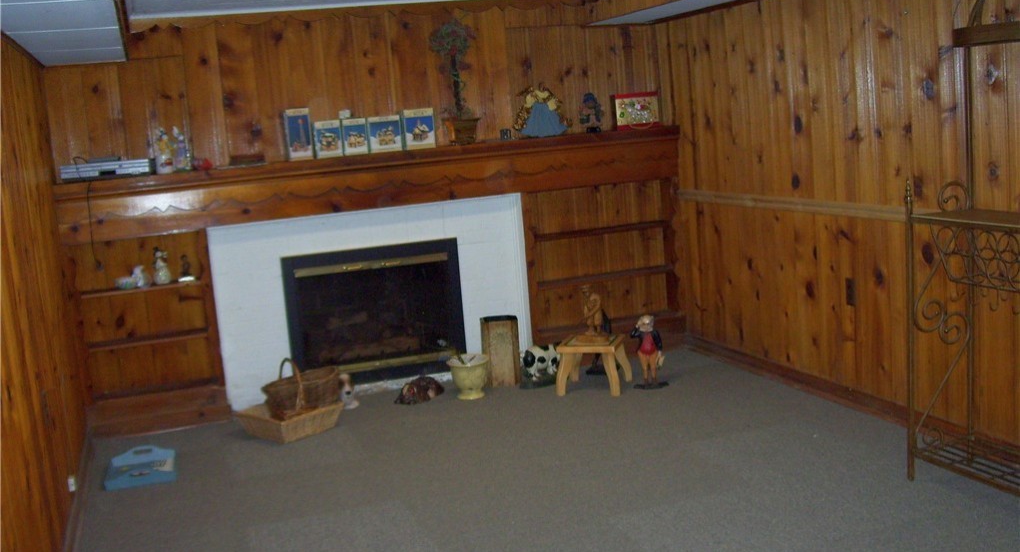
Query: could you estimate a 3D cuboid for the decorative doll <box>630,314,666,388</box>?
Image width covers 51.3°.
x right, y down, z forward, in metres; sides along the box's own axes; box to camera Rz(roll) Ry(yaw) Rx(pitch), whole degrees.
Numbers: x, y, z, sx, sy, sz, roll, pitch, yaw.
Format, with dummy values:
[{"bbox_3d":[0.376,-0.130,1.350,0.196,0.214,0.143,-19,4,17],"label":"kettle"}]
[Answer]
[{"bbox_3d":[0.746,0.401,5.742,0.185,0.378,0.125,-6,9,-10],"label":"decorative doll"}]

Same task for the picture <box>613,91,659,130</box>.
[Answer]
[{"bbox_3d":[0.766,-1.000,6.503,0.285,0.212,0.090,-7,9,-18],"label":"picture"}]

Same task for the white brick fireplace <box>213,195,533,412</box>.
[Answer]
[{"bbox_3d":[-0.769,0.126,6.174,1.799,1.032,0.270,-7,9,-18],"label":"white brick fireplace"}]

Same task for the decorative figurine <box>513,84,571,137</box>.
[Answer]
[{"bbox_3d":[0.167,-0.910,5.890,0.285,0.260,0.110,-6,8,-9],"label":"decorative figurine"}]

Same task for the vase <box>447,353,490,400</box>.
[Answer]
[{"bbox_3d":[-0.214,0.532,5.520,0.215,0.205,0.215,-5,8,1],"label":"vase"}]

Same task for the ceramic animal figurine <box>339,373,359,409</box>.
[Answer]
[{"bbox_3d":[-0.841,0.593,5.567,0.110,0.180,0.130,-8,9,-18],"label":"ceramic animal figurine"}]

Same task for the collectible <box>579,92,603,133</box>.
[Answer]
[{"bbox_3d":[0.450,-0.909,5.970,0.105,0.205,0.090,-6,8,-7],"label":"collectible"}]

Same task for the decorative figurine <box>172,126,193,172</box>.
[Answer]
[{"bbox_3d":[-1.679,-0.644,5.407,0.090,0.225,0.080,-7,9,-15],"label":"decorative figurine"}]

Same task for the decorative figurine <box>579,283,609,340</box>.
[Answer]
[{"bbox_3d":[0.447,0.197,5.773,0.135,0.290,0.135,2,11,36],"label":"decorative figurine"}]

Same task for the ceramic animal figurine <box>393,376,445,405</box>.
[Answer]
[{"bbox_3d":[-0.476,0.594,5.602,0.155,0.105,0.250,-1,9,28],"label":"ceramic animal figurine"}]

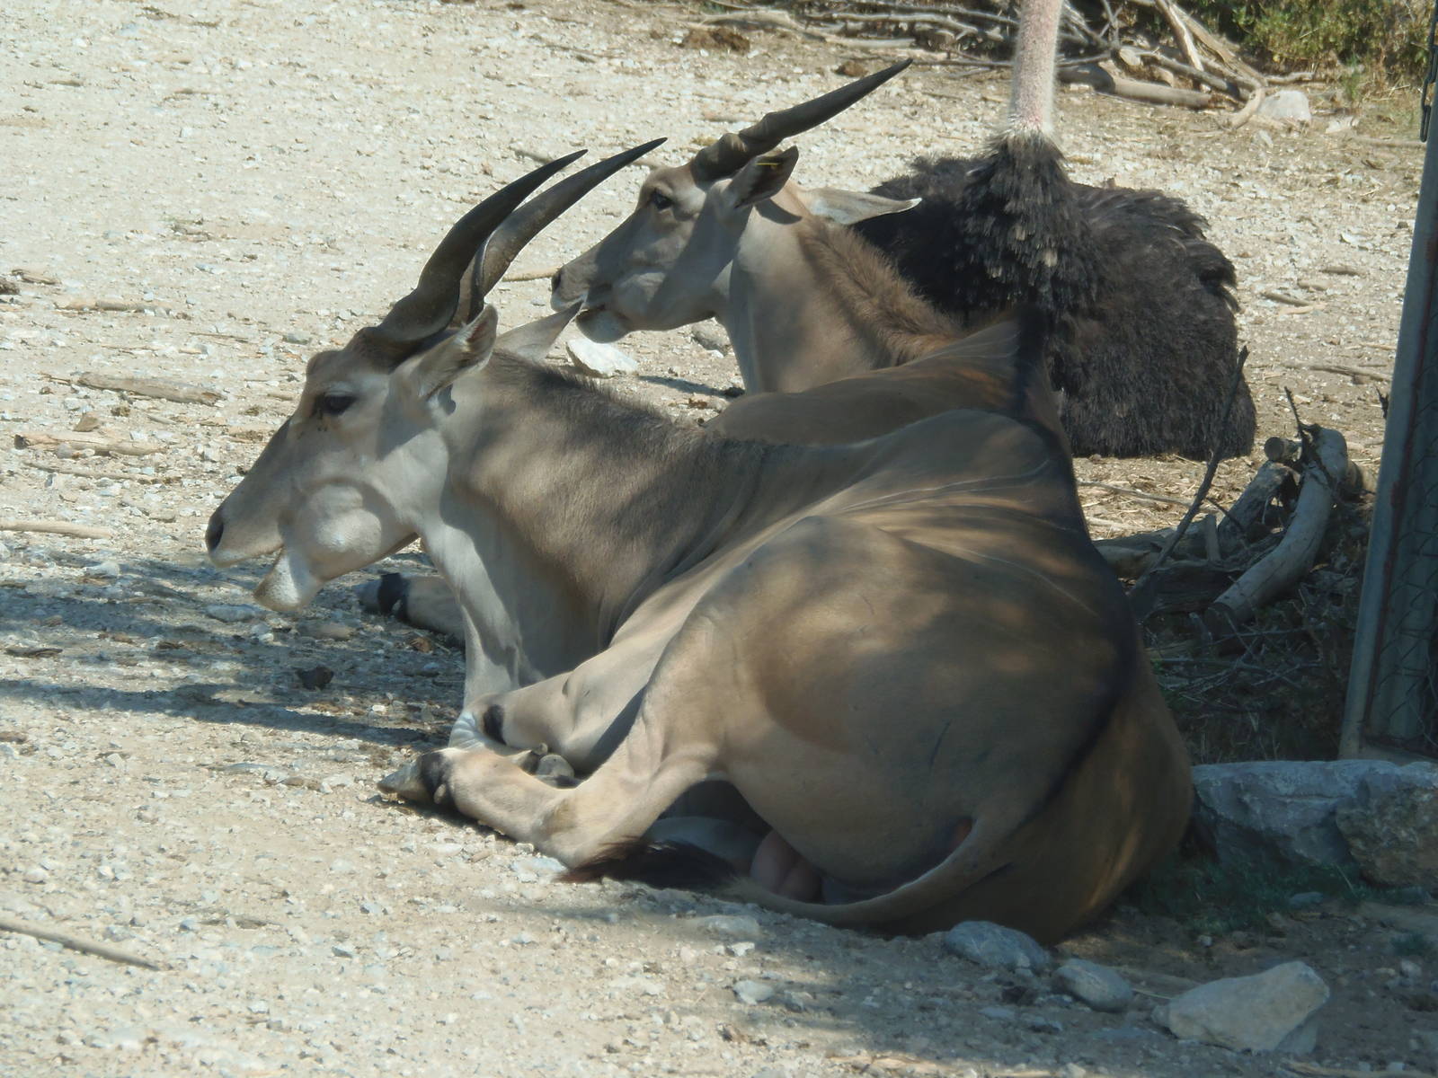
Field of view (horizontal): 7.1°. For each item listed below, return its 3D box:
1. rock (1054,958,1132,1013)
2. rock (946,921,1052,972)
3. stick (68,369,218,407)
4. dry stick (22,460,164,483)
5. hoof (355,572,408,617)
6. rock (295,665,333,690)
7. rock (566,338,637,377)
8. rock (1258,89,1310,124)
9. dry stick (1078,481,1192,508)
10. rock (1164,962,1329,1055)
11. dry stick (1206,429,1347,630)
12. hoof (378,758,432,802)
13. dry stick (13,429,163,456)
[{"bbox_3d":[0.506,0.605,15.670,0.106,0.050,0.078,8,6,0],"label":"rock"},{"bbox_3d":[0.382,0.560,15.916,0.146,0.050,0.100,8,6,0],"label":"rock"},{"bbox_3d":[-1.069,-0.281,21.699,0.278,0.030,0.036,9,6,4],"label":"stick"},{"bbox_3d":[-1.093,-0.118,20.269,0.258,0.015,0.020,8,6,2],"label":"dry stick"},{"bbox_3d":[-0.620,0.102,21.369,0.095,0.066,0.075,8,11,19],"label":"hoof"},{"bbox_3d":[-0.720,0.246,20.593,0.064,0.036,0.050,5,10,0],"label":"rock"},{"bbox_3d":[-0.236,-0.366,23.406,0.145,0.062,0.100,8,6,0],"label":"rock"},{"bbox_3d":[1.647,-1.257,33.723,0.150,0.095,0.110,8,6,0],"label":"rock"},{"bbox_3d":[0.833,-0.089,23.321,0.280,0.014,0.020,12,12,33],"label":"dry stick"},{"bbox_3d":[0.703,0.625,15.488,0.208,0.108,0.140,8,6,0],"label":"rock"},{"bbox_3d":[1.082,-0.027,22.400,0.110,0.100,0.680,9,31,19],"label":"dry stick"},{"bbox_3d":[-0.532,0.409,19.696,0.090,0.060,0.075,6,10,8],"label":"hoof"},{"bbox_3d":[-1.241,-0.189,22.802,0.290,0.034,0.038,2,10,-16],"label":"dry stick"}]

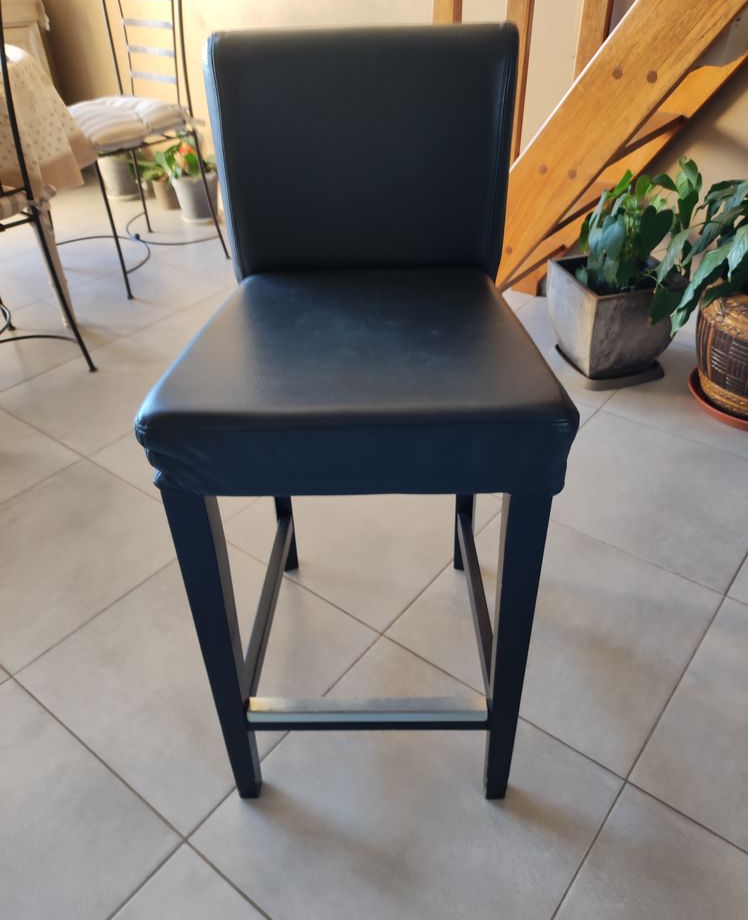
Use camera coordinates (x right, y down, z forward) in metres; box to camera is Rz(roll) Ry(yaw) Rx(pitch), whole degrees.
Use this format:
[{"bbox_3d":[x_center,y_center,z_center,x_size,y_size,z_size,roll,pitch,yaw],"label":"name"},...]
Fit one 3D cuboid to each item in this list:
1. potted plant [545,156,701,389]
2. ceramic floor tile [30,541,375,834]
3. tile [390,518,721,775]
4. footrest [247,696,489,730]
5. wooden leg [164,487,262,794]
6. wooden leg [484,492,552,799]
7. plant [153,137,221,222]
[{"bbox_3d":[0.644,-0.492,1.873,0.286,0.527,0.282,-11,38,-11],"label":"potted plant"},{"bbox_3d":[-0.298,0.342,1.251,0.445,0.010,0.445,24,44,31],"label":"ceramic floor tile"},{"bbox_3d":[0.329,0.282,1.300,0.445,0.010,0.445,24,44,31],"label":"tile"},{"bbox_3d":[-0.007,0.327,0.931,0.308,0.039,0.023,-1,37,2],"label":"footrest"},{"bbox_3d":[-0.178,0.246,0.886,0.041,0.572,0.043,-1,37,2],"label":"wooden leg"},{"bbox_3d":[0.159,0.241,0.876,0.041,0.572,0.043,-1,37,2],"label":"wooden leg"},{"bbox_3d":[-0.780,-1.190,3.056,0.250,0.317,0.232,-10,37,-10],"label":"plant"}]

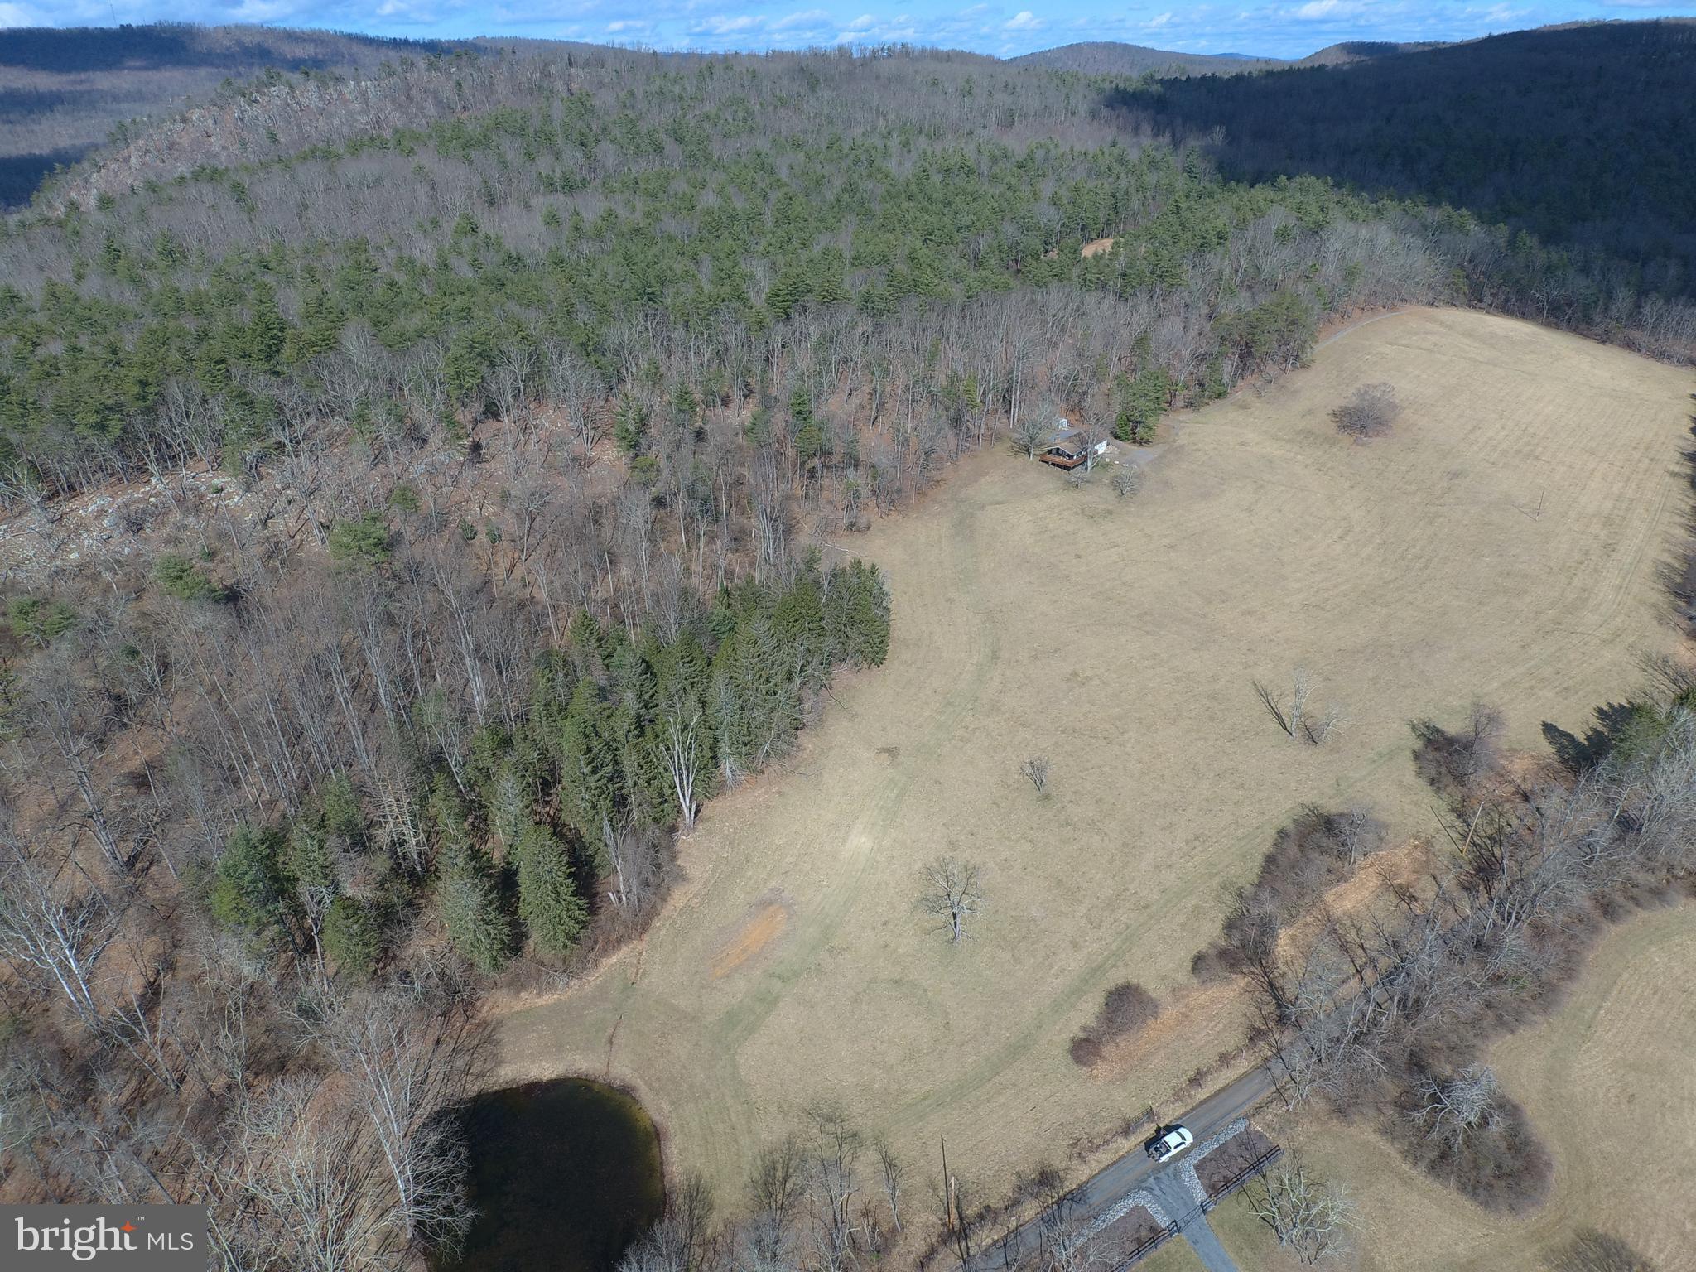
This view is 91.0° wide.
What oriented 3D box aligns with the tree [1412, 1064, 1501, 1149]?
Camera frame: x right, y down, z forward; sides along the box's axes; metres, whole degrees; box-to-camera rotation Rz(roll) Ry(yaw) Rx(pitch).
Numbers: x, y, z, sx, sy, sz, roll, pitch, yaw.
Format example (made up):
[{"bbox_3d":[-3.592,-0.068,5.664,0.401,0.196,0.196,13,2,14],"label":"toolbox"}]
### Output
[{"bbox_3d":[64.010,49.930,87.870,6.800,8.200,6.800,0,31,0],"label":"tree"}]

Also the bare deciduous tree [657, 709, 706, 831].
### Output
[{"bbox_3d":[-24.300,20.830,123.380,6.500,21.500,6.000,0,31,0],"label":"bare deciduous tree"}]

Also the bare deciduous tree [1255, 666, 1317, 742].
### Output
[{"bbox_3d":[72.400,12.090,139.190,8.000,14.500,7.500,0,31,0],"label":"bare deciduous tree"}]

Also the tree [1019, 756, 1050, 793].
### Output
[{"bbox_3d":[29.410,22.270,131.660,4.600,6.700,4.500,0,31,0],"label":"tree"}]

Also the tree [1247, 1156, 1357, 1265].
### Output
[{"bbox_3d":[43.450,55.470,79.810,8.700,7.000,8.300,0,31,0],"label":"tree"}]

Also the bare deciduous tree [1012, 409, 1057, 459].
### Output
[{"bbox_3d":[52.230,-56.290,233.180,11.000,14.000,10.500,0,31,0],"label":"bare deciduous tree"}]

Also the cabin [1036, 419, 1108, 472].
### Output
[{"bbox_3d":[62.710,-52.640,234.690,10.000,6.500,16.000,23,38,33],"label":"cabin"}]

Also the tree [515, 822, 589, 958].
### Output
[{"bbox_3d":[-38.940,31.990,105.770,8.600,20.500,8.600,0,31,0],"label":"tree"}]

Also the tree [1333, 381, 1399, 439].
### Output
[{"bbox_3d":[152.490,-64.730,247.710,15.000,13.500,14.000,0,31,0],"label":"tree"}]

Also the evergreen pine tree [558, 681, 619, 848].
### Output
[{"bbox_3d":[-37.940,19.960,118.130,8.000,26.500,8.000,0,31,0],"label":"evergreen pine tree"}]

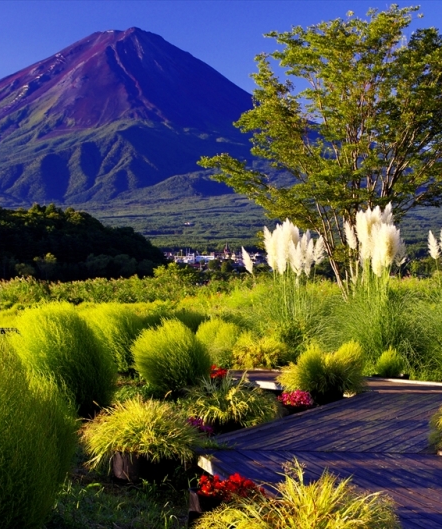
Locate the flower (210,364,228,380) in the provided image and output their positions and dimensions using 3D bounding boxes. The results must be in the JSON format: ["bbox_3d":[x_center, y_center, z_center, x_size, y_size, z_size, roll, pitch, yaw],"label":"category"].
[{"bbox_3d":[-0.033,1.420,21.000,0.240,0.220,0.230,0,-1,0],"label":"flower"}]

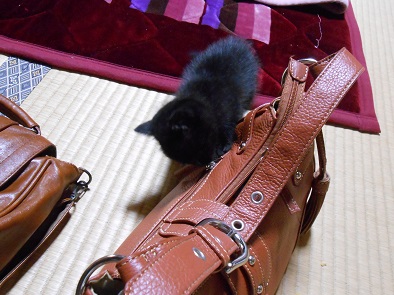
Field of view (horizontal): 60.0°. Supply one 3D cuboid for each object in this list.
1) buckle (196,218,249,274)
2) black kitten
[{"bbox_3d":[0.019,0.073,0.252,0.041,0.010,0.027,43,27,19],"label":"buckle"},{"bbox_3d":[0.014,-0.064,0.453,0.112,0.127,0.235,24,53,6],"label":"black kitten"}]

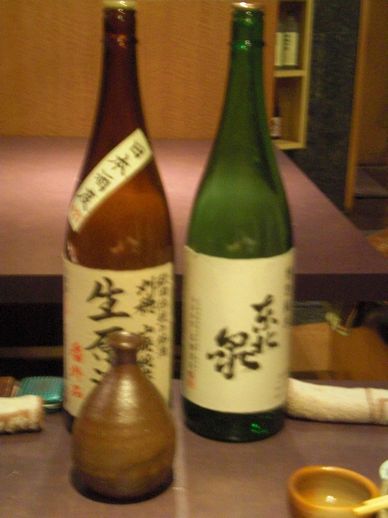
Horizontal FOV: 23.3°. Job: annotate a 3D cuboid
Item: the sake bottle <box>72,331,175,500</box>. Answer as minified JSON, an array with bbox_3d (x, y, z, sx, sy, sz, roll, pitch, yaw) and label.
[{"bbox_3d":[-0.059,0.127,0.789,0.086,0.129,0.086,1,13,-1],"label":"sake bottle"}]

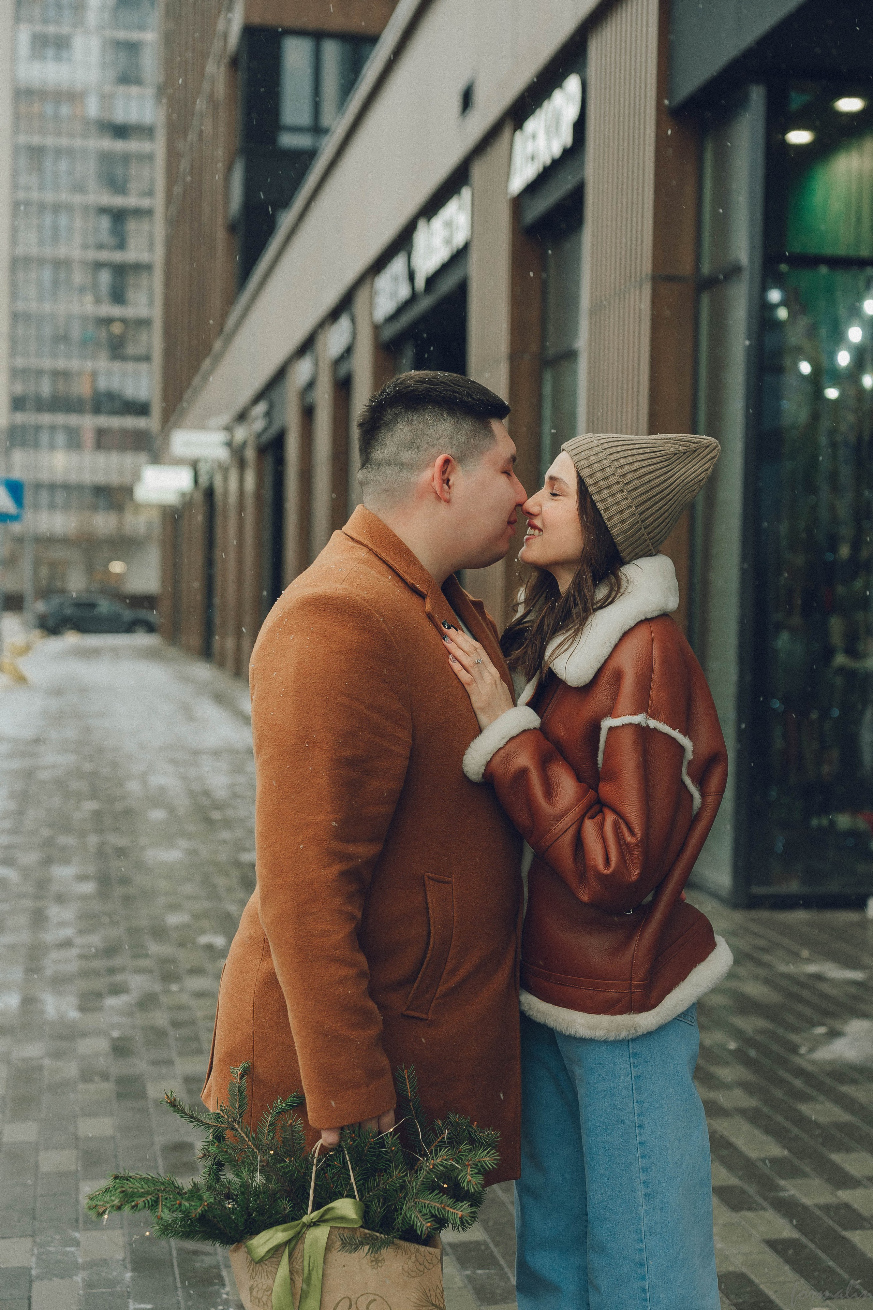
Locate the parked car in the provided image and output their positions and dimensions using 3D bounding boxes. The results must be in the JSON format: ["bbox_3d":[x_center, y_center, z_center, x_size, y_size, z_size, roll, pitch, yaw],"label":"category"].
[{"bbox_3d":[-12.630,-1.540,73.900,4.600,1.480,1.820,1,2,-10],"label":"parked car"}]

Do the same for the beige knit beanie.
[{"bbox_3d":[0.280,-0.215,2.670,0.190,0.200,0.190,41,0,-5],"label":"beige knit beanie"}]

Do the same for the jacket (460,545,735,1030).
[{"bbox_3d":[0.219,0.192,2.680,0.360,0.630,0.490,1,2,-7],"label":"jacket"}]

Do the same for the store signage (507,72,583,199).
[{"bbox_3d":[0.621,-3.041,11.570,0.080,0.380,1.820,1,2,-10],"label":"store signage"}]

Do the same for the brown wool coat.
[{"bbox_3d":[-0.096,0.249,2.680,0.420,0.880,0.560,1,2,3],"label":"brown wool coat"}]

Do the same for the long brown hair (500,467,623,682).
[{"bbox_3d":[0.178,-0.108,2.670,0.185,0.300,0.200,1,2,-7],"label":"long brown hair"}]

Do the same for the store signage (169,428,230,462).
[{"bbox_3d":[-4.207,-3.725,34.800,1.000,0.520,0.150,1,2,-10],"label":"store signage"}]

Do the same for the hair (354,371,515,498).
[{"bbox_3d":[-0.003,-0.299,2.660,0.207,0.172,0.170,1,2,-3],"label":"hair"}]

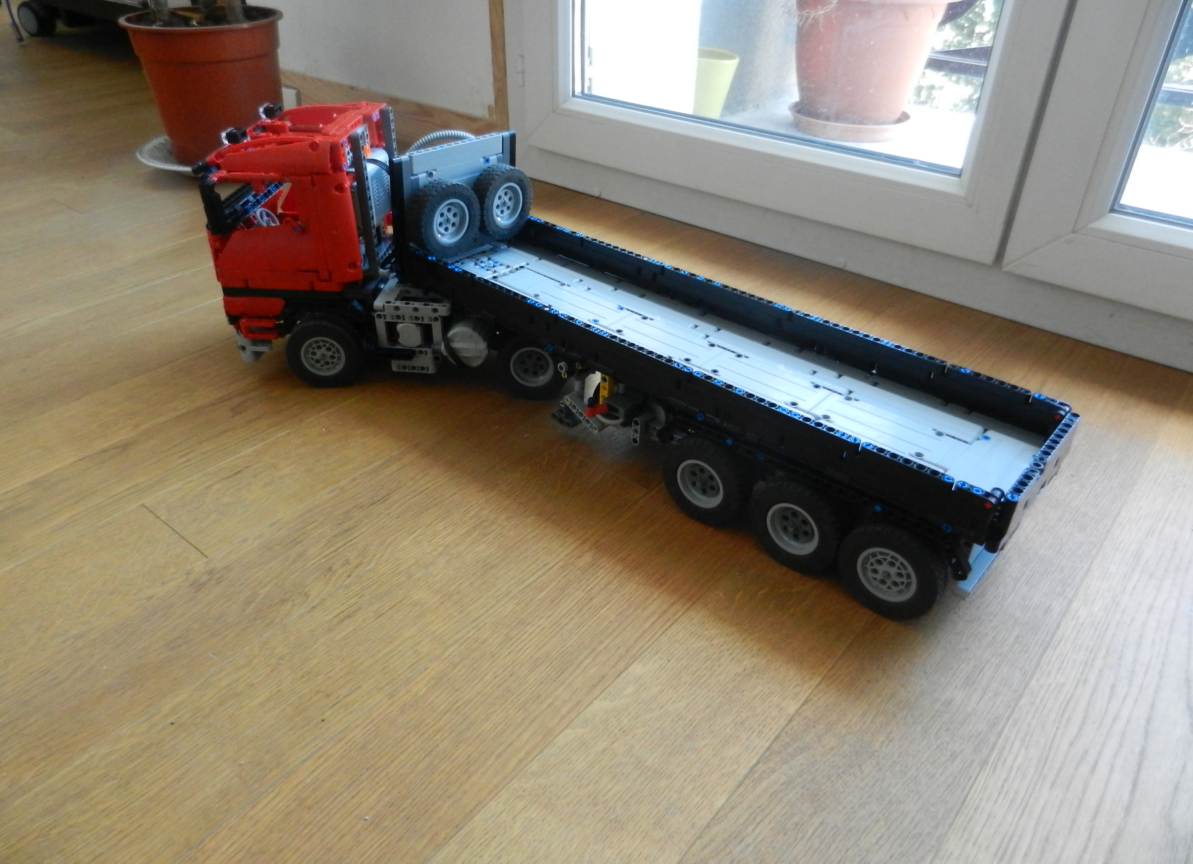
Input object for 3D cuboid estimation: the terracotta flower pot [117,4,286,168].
[{"bbox_3d":[-0.567,-0.517,1.294,0.221,0.193,0.221,0,33,0],"label":"terracotta flower pot"}]

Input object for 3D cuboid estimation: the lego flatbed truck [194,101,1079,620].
[{"bbox_3d":[-0.007,-0.103,0.662,0.701,0.222,0.253,21,38,27],"label":"lego flatbed truck"}]

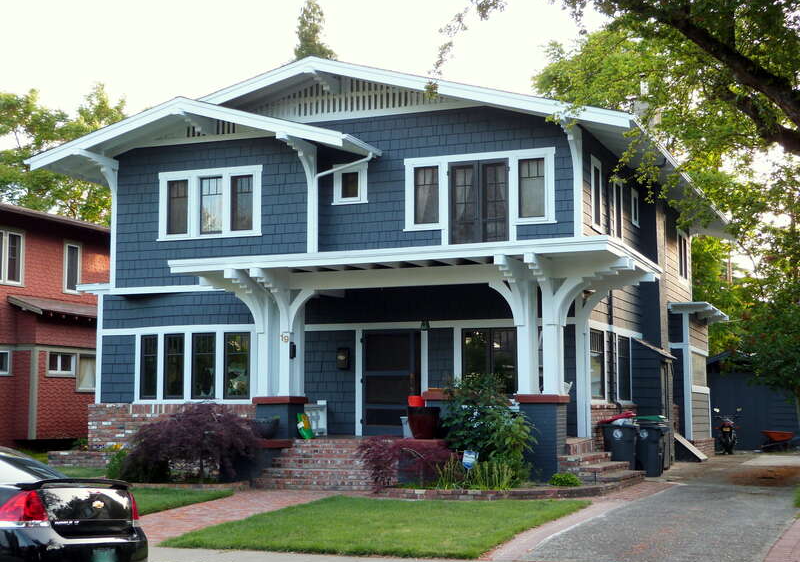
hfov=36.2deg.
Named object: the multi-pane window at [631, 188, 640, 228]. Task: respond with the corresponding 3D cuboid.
[{"bbox_3d":[5.217,-1.594,27.046,0.100,0.820,0.800,-2,-6,21],"label":"multi-pane window"}]

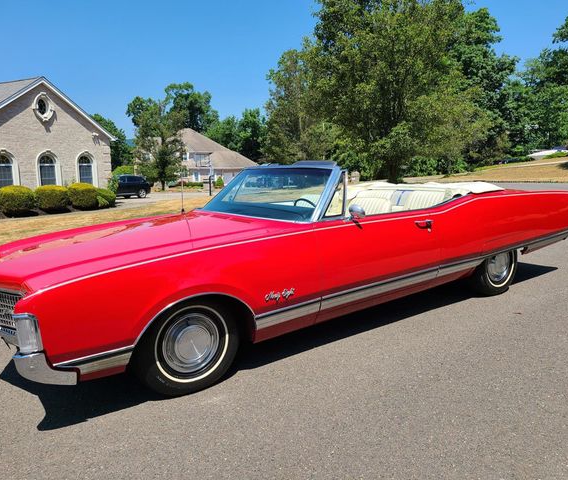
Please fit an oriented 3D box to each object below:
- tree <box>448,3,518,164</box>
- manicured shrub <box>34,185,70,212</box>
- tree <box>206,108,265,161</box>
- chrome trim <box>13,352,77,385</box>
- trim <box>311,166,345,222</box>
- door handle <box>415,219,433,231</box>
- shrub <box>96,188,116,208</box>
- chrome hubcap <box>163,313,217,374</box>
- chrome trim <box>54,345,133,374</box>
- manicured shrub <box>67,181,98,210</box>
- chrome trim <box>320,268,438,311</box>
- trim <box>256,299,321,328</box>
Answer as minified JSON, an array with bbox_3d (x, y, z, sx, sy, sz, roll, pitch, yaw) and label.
[{"bbox_3d":[21.473,-16.659,52.000,8.000,17.000,8.000,-1,8,0],"label":"tree"},{"bbox_3d":[-8.861,-1.589,18.400,1.350,1.080,1.350,-2,9,0],"label":"manicured shrub"},{"bbox_3d":[-7.510,-15.257,76.000,9.500,11.500,9.500,-2,9,0],"label":"tree"},{"bbox_3d":[-1.205,0.640,2.407,0.270,0.190,0.170,-9,11,-34],"label":"chrome trim"},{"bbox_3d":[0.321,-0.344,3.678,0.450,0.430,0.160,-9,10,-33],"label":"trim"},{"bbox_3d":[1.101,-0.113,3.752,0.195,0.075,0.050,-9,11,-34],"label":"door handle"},{"bbox_3d":[-6.963,-1.614,18.700,0.950,0.820,0.950,-7,10,-33],"label":"shrub"},{"bbox_3d":[-0.553,0.613,2.885,0.370,0.370,0.060,-9,11,-34],"label":"chrome hubcap"},{"bbox_3d":[-0.972,0.632,2.482,0.410,0.100,0.050,-9,11,-34],"label":"chrome trim"},{"bbox_3d":[-7.424,-1.622,17.800,1.130,0.980,1.130,-7,10,-33],"label":"manicured shrub"},{"bbox_3d":[0.774,0.354,3.690,1.250,0.108,0.030,-11,11,-32],"label":"chrome trim"},{"bbox_3d":[0.036,0.495,3.221,0.550,0.105,0.030,-11,11,-32],"label":"trim"}]

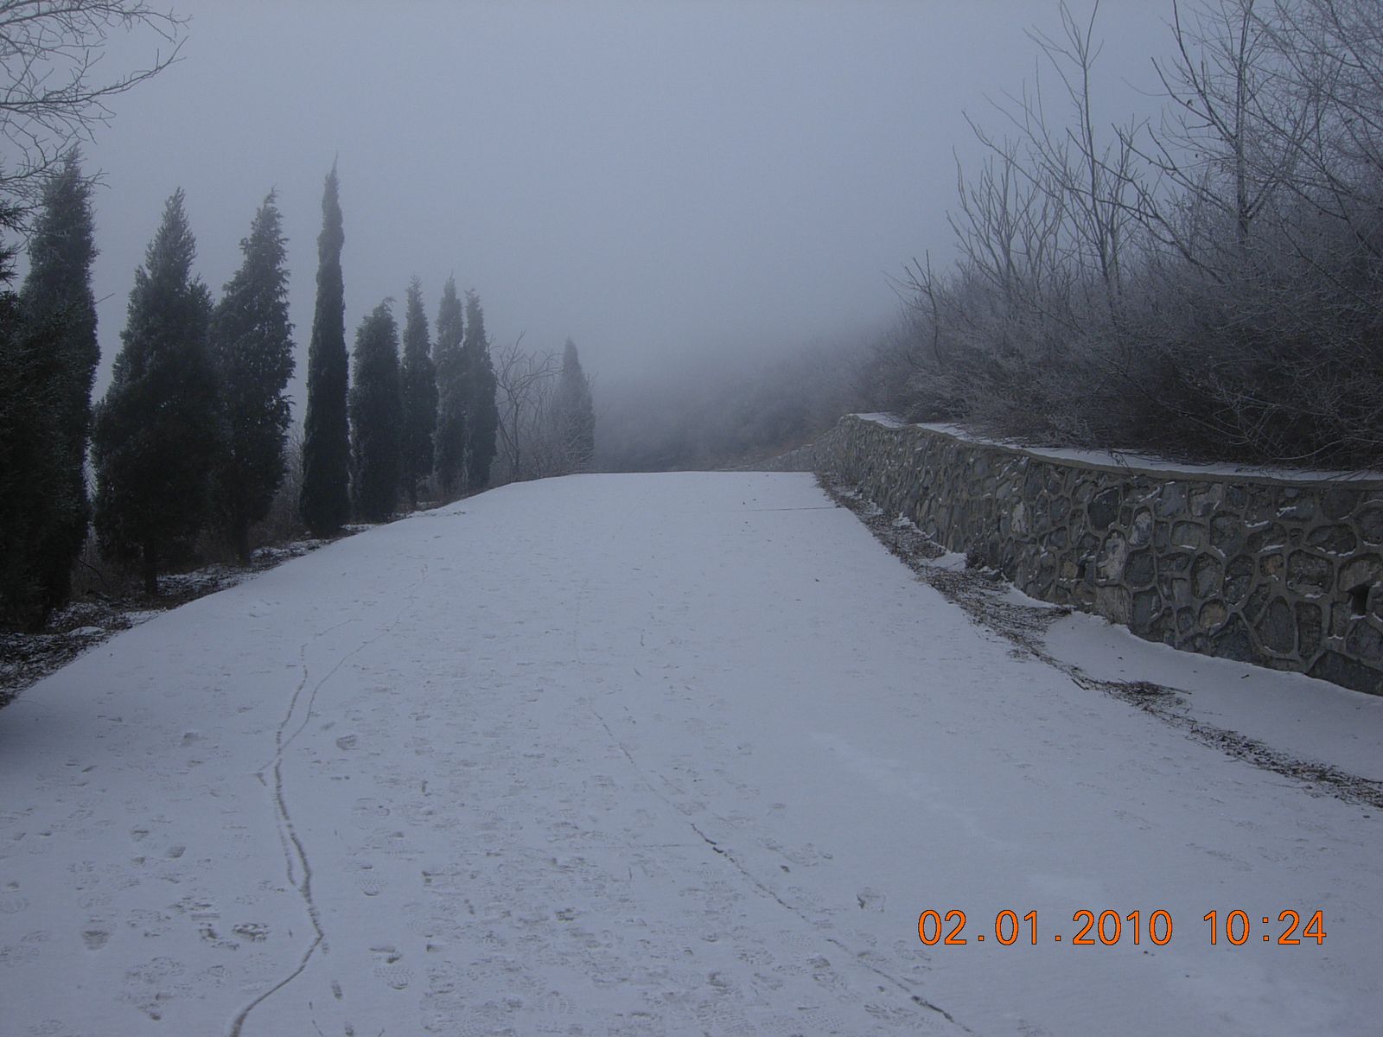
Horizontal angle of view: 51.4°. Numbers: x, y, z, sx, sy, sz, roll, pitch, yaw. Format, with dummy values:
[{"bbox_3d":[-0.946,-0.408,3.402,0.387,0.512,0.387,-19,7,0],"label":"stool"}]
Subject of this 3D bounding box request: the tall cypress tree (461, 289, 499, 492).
[{"bbox_3d":[-3.362,-2.021,22.800,0.640,3.250,0.640,0,2,0],"label":"tall cypress tree"}]

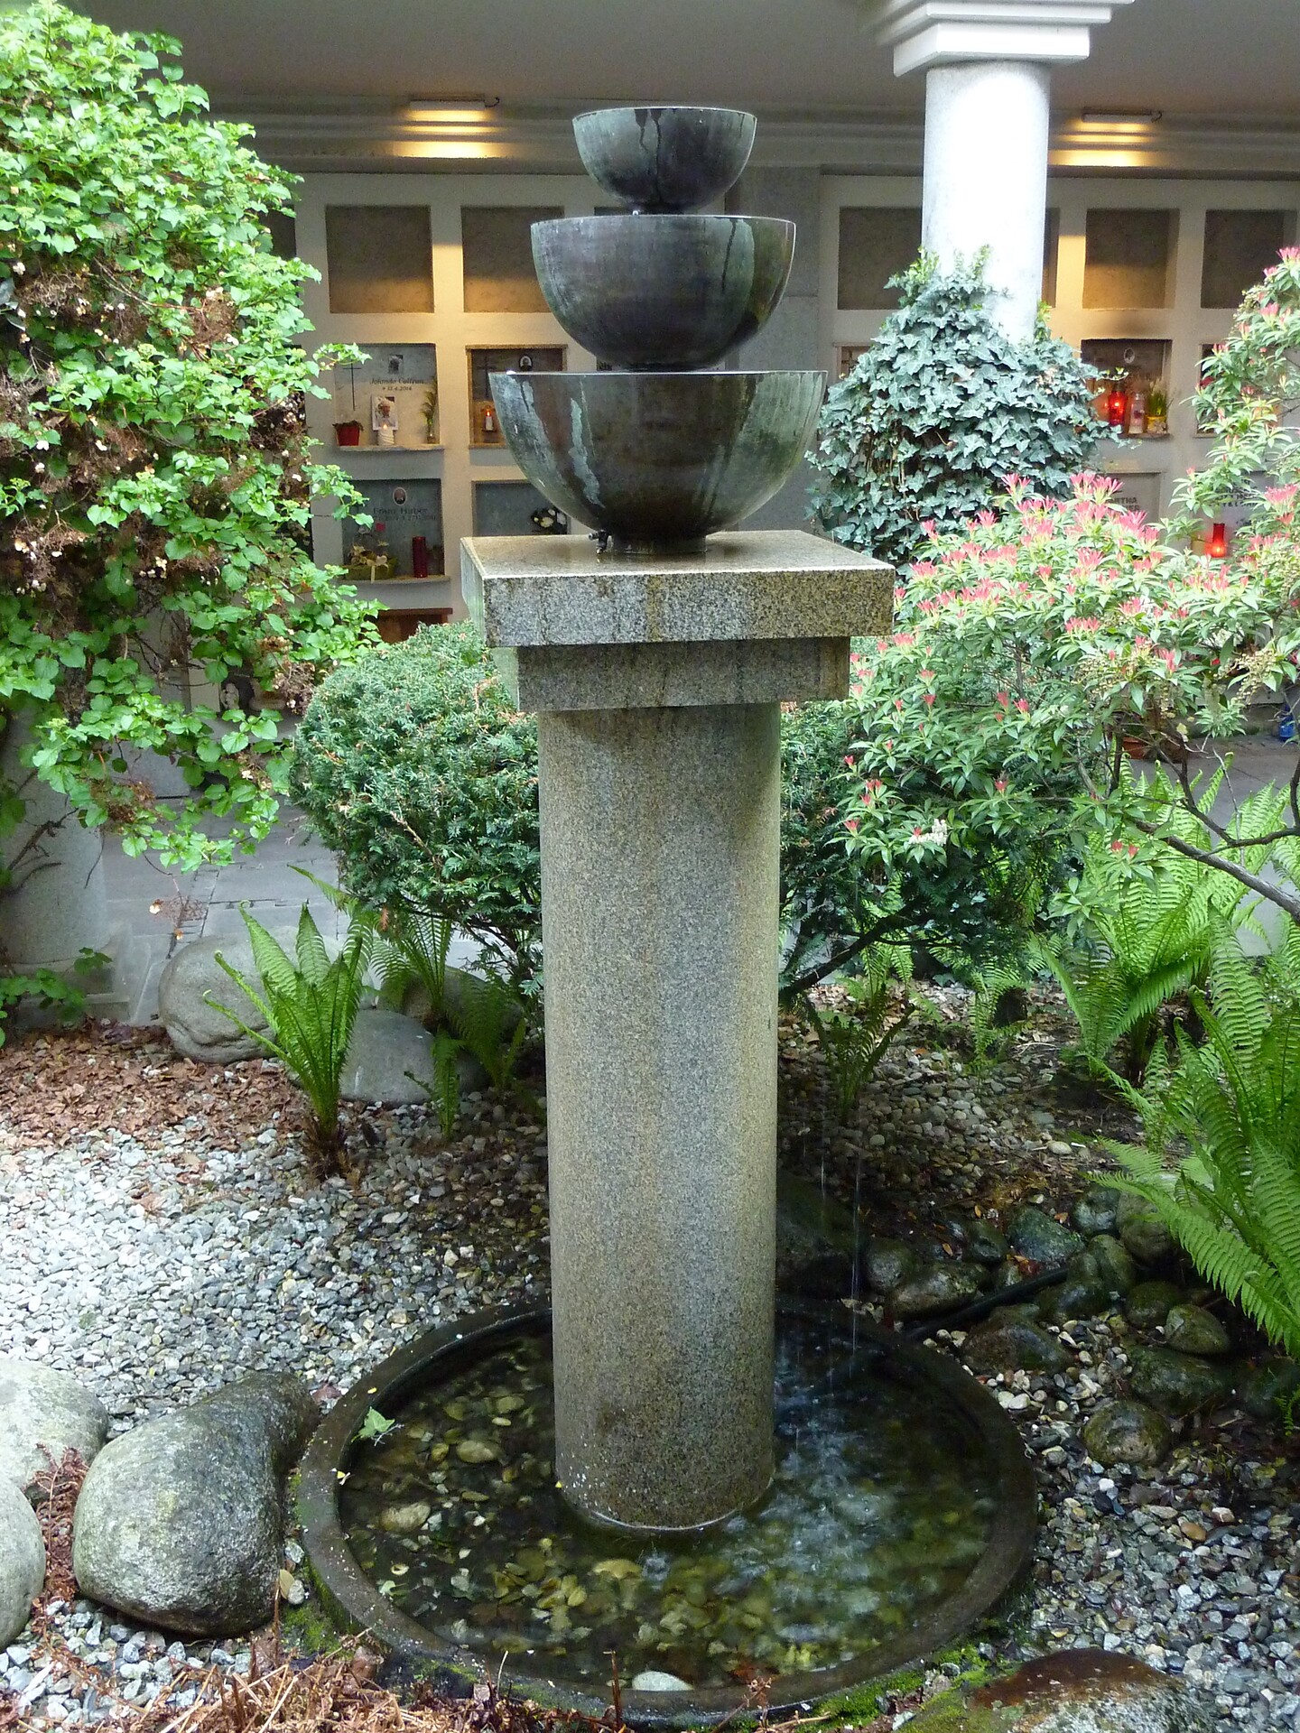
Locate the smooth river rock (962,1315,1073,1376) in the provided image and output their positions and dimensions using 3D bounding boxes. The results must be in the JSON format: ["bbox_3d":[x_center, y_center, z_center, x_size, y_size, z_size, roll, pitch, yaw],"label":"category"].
[{"bbox_3d":[0.612,0.801,2.913,0.175,0.083,0.130,-1,16,0],"label":"smooth river rock"}]

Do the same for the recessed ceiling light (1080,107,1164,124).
[{"bbox_3d":[1.775,-2.849,6.649,0.298,0.070,0.150,-3,16,-8],"label":"recessed ceiling light"}]

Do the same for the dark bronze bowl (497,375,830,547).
[{"bbox_3d":[0.016,-0.527,2.293,0.436,0.229,0.436,0,16,0],"label":"dark bronze bowl"}]

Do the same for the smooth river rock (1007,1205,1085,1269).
[{"bbox_3d":[0.750,0.699,3.318,0.144,0.090,0.110,0,16,0],"label":"smooth river rock"}]

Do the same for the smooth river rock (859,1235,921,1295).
[{"bbox_3d":[0.404,0.669,2.932,0.103,0.099,0.110,0,16,0],"label":"smooth river rock"}]

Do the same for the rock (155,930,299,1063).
[{"bbox_3d":[-1.034,0.316,4.351,0.377,0.270,0.280,0,16,0],"label":"rock"}]

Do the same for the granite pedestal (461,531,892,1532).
[{"bbox_3d":[0.019,0.253,2.540,0.502,1.402,0.502,-3,16,-8],"label":"granite pedestal"}]

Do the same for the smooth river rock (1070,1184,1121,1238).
[{"bbox_3d":[0.790,0.611,3.096,0.092,0.098,0.103,0,16,0],"label":"smooth river rock"}]

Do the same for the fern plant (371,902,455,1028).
[{"bbox_3d":[-0.587,0.256,4.350,0.222,0.363,0.222,0,16,0],"label":"fern plant"}]

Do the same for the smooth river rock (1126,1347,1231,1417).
[{"bbox_3d":[0.790,0.768,2.611,0.159,0.098,0.112,-3,16,-10],"label":"smooth river rock"}]

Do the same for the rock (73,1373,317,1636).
[{"bbox_3d":[-0.599,0.836,2.343,0.285,0.210,0.430,3,16,12],"label":"rock"}]

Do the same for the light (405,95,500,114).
[{"bbox_3d":[-0.746,-2.844,6.544,0.300,0.050,0.100,-3,16,-8],"label":"light"}]

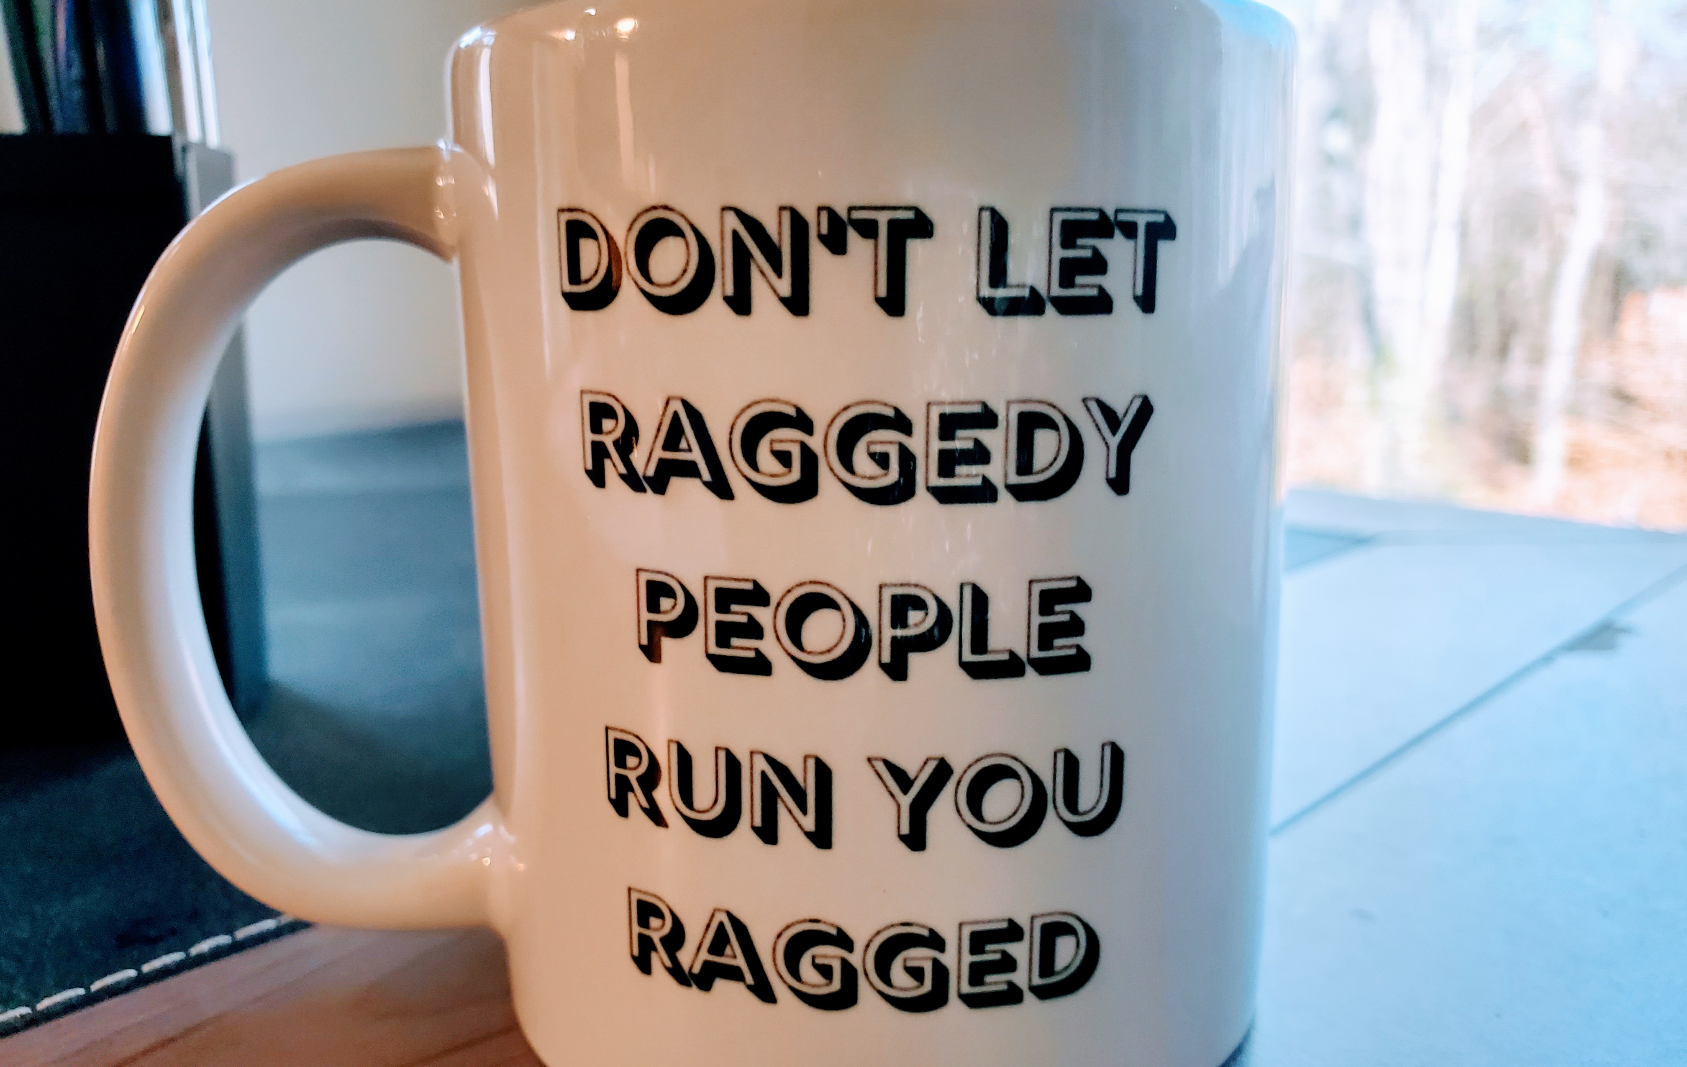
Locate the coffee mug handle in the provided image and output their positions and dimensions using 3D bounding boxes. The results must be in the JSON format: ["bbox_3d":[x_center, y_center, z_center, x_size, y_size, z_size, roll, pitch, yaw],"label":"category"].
[{"bbox_3d":[-0.053,0.003,0.123,0.035,0.077,0.014,-4,10,-14],"label":"coffee mug handle"}]

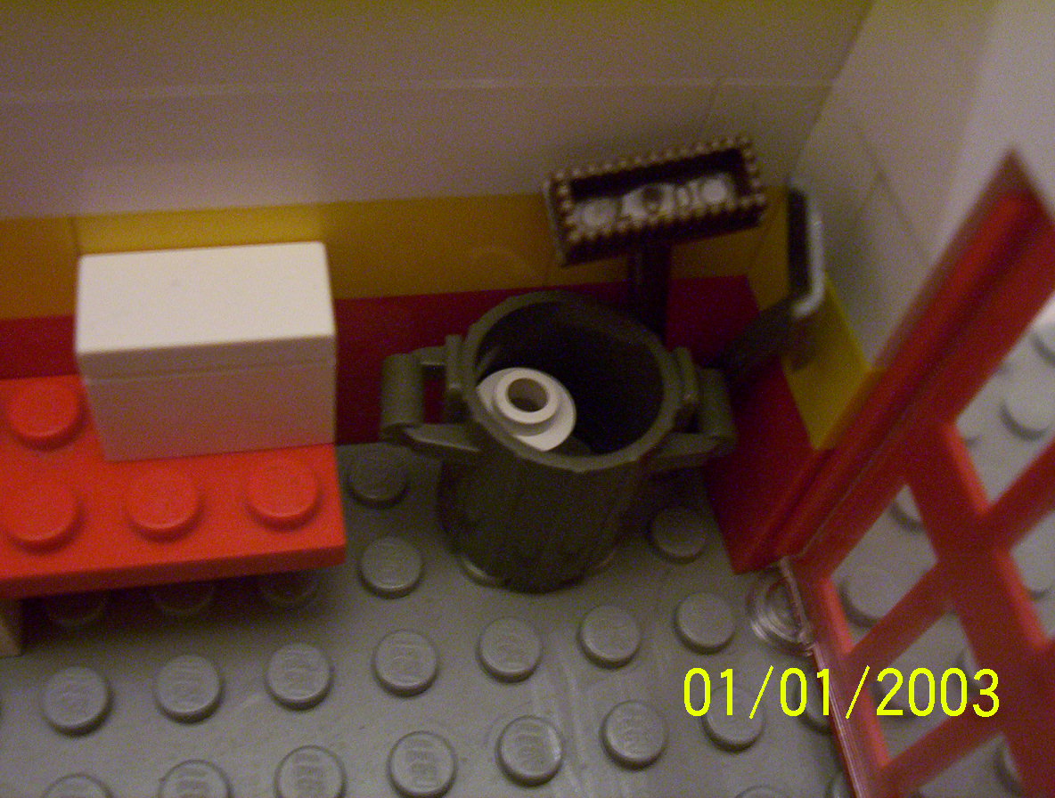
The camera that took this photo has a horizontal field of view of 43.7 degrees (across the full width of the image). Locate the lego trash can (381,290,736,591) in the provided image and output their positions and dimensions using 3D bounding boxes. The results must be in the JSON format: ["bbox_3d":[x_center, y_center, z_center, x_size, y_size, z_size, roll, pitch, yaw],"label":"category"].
[{"bbox_3d":[0.001,0.004,0.100,0.025,0.019,0.016,1,54,-10],"label":"lego trash can"}]

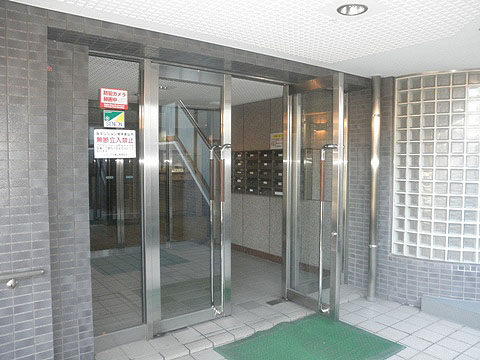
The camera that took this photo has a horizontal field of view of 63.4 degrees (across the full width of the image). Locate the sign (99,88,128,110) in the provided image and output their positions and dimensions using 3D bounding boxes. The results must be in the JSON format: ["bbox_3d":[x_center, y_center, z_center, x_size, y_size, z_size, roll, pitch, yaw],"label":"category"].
[{"bbox_3d":[-0.888,-0.567,2.753,0.198,0.133,0.008,-2,3,-37],"label":"sign"}]

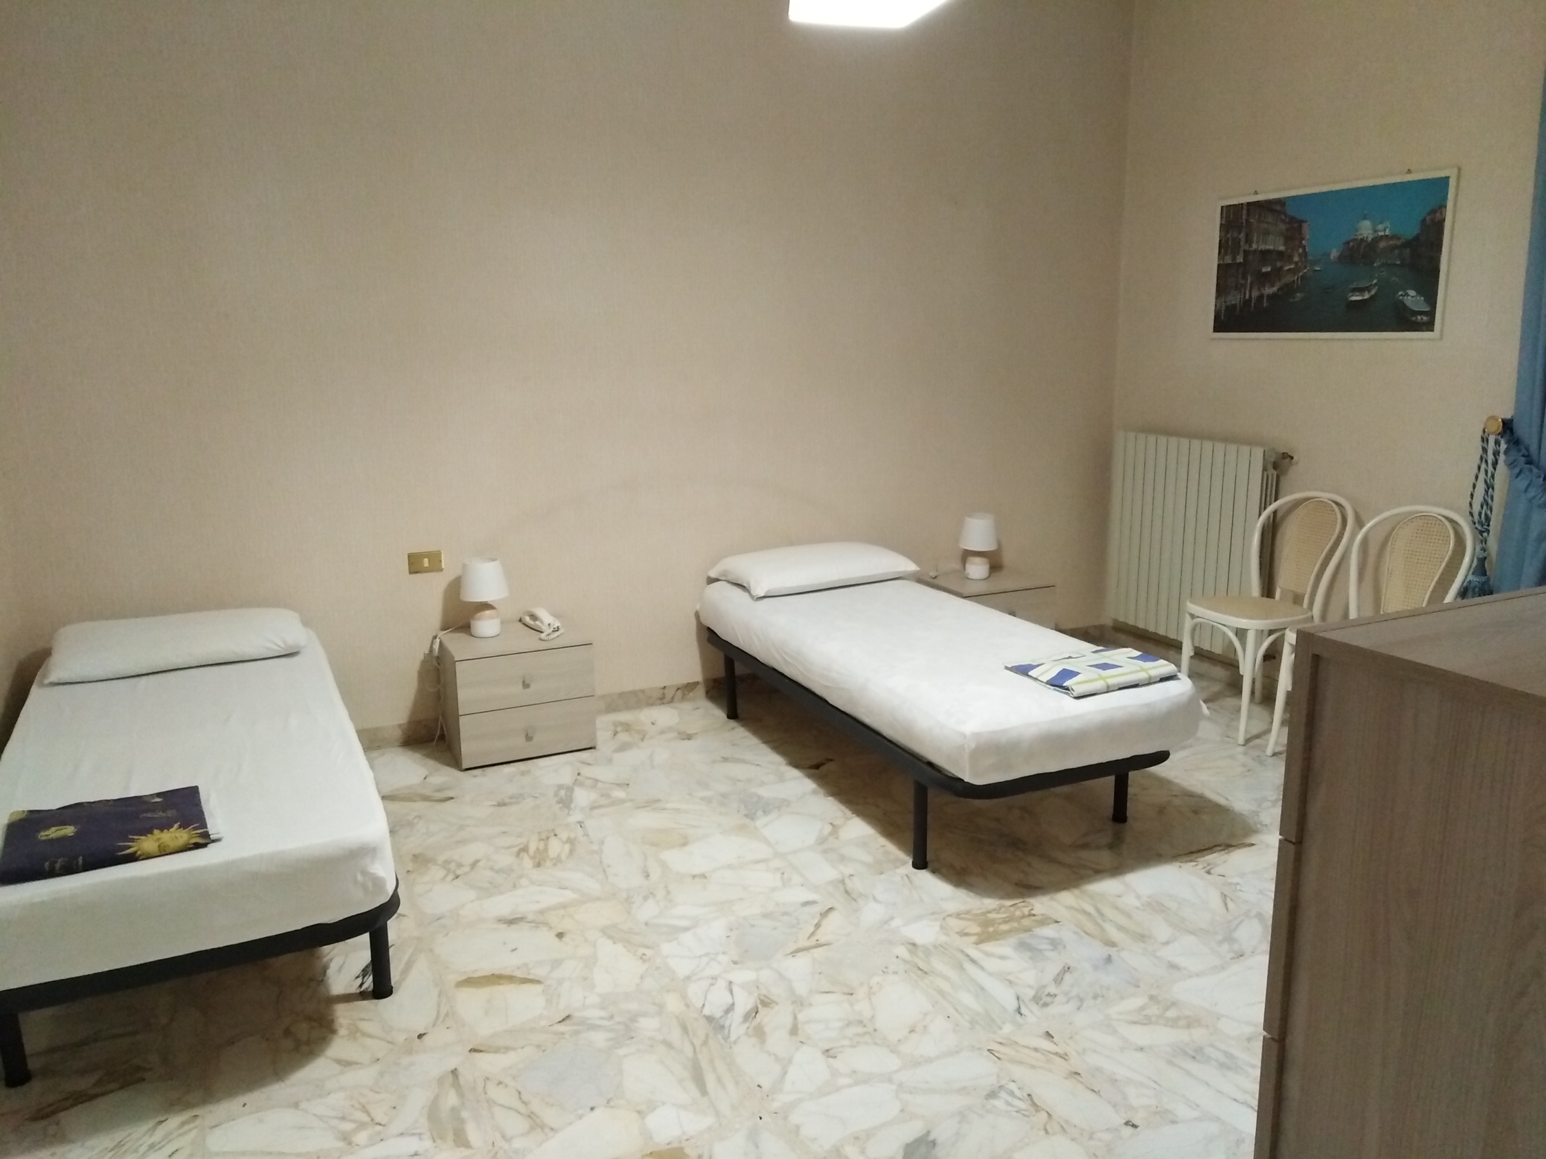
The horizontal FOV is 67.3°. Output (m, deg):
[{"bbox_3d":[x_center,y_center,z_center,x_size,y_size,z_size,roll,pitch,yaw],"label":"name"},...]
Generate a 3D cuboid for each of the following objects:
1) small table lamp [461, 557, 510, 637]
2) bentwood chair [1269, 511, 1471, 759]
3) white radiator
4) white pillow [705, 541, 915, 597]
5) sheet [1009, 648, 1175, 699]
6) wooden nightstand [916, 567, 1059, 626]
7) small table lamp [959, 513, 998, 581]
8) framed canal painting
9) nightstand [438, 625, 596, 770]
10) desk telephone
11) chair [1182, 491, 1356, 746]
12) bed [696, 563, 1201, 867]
[{"bbox_3d":[-1.083,0.077,4.378,0.180,0.280,0.180,-6,14,-21],"label":"small table lamp"},{"bbox_3d":[2.009,0.205,3.954,0.500,0.890,0.450,-6,14,-21],"label":"bentwood chair"},{"bbox_3d":[1.763,-0.168,4.941,0.100,0.865,0.890,-6,14,-21],"label":"white radiator"},{"bbox_3d":[0.186,-0.043,4.793,0.800,0.125,0.380,-7,14,-23],"label":"white pillow"},{"bbox_3d":[0.986,0.275,3.536,0.420,0.042,0.310,-7,14,-24],"label":"sheet"},{"bbox_3d":[0.931,0.217,5.117,0.470,0.413,0.390,-6,14,-21],"label":"wooden nightstand"},{"bbox_3d":[0.911,-0.142,5.143,0.175,0.275,0.175,-1,13,0],"label":"small table lamp"},{"bbox_3d":[1.995,-1.157,4.250,0.025,0.546,1.056,-6,14,-21],"label":"framed canal painting"},{"bbox_3d":[-0.963,0.425,4.403,0.480,0.413,0.385,-6,14,-21],"label":"nightstand"},{"bbox_3d":[-0.897,0.160,4.447,0.130,0.080,0.210,-11,16,-37],"label":"desk telephone"},{"bbox_3d":[1.832,0.118,4.381,0.500,0.890,0.450,-6,14,-21],"label":"chair"},{"bbox_3d":[0.493,0.418,4.111,0.840,0.490,1.930,-7,14,-22],"label":"bed"}]

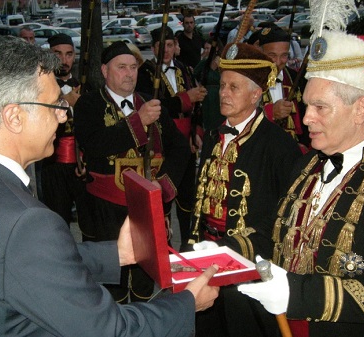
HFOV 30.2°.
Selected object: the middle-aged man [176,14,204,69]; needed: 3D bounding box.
[{"bbox_3d":[0.130,-1.091,8.902,0.520,1.820,0.340,-3,13,0],"label":"middle-aged man"}]

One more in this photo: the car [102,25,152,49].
[{"bbox_3d":[-3.895,-8.435,43.500,4.350,1.500,1.770,7,17,39],"label":"car"}]

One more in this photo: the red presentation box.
[{"bbox_3d":[0.023,0.129,1.521,0.281,0.240,0.149,-5,17,-27],"label":"red presentation box"}]

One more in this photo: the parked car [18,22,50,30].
[{"bbox_3d":[-11.710,-10.910,54.000,4.500,1.450,1.780,-11,15,-30],"label":"parked car"}]

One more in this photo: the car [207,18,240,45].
[{"bbox_3d":[2.878,-7.693,38.500,1.760,1.450,4.350,1,14,20],"label":"car"}]

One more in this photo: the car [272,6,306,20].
[{"bbox_3d":[8.833,-12.415,55.000,1.840,1.700,4.500,9,18,43],"label":"car"}]

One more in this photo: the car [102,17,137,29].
[{"bbox_3d":[-4.981,-11.061,53.000,4.000,1.500,1.720,-11,15,-29],"label":"car"}]

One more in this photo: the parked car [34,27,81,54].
[{"bbox_3d":[-7.279,-7.390,39.500,4.400,1.460,1.760,9,18,43],"label":"parked car"}]

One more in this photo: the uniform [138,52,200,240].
[{"bbox_3d":[-0.056,-0.056,4.944,0.560,1.470,0.420,-7,13,-14],"label":"uniform"}]

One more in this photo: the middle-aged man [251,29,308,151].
[{"bbox_3d":[0.606,0.056,3.998,0.600,1.780,0.450,1,14,20],"label":"middle-aged man"}]

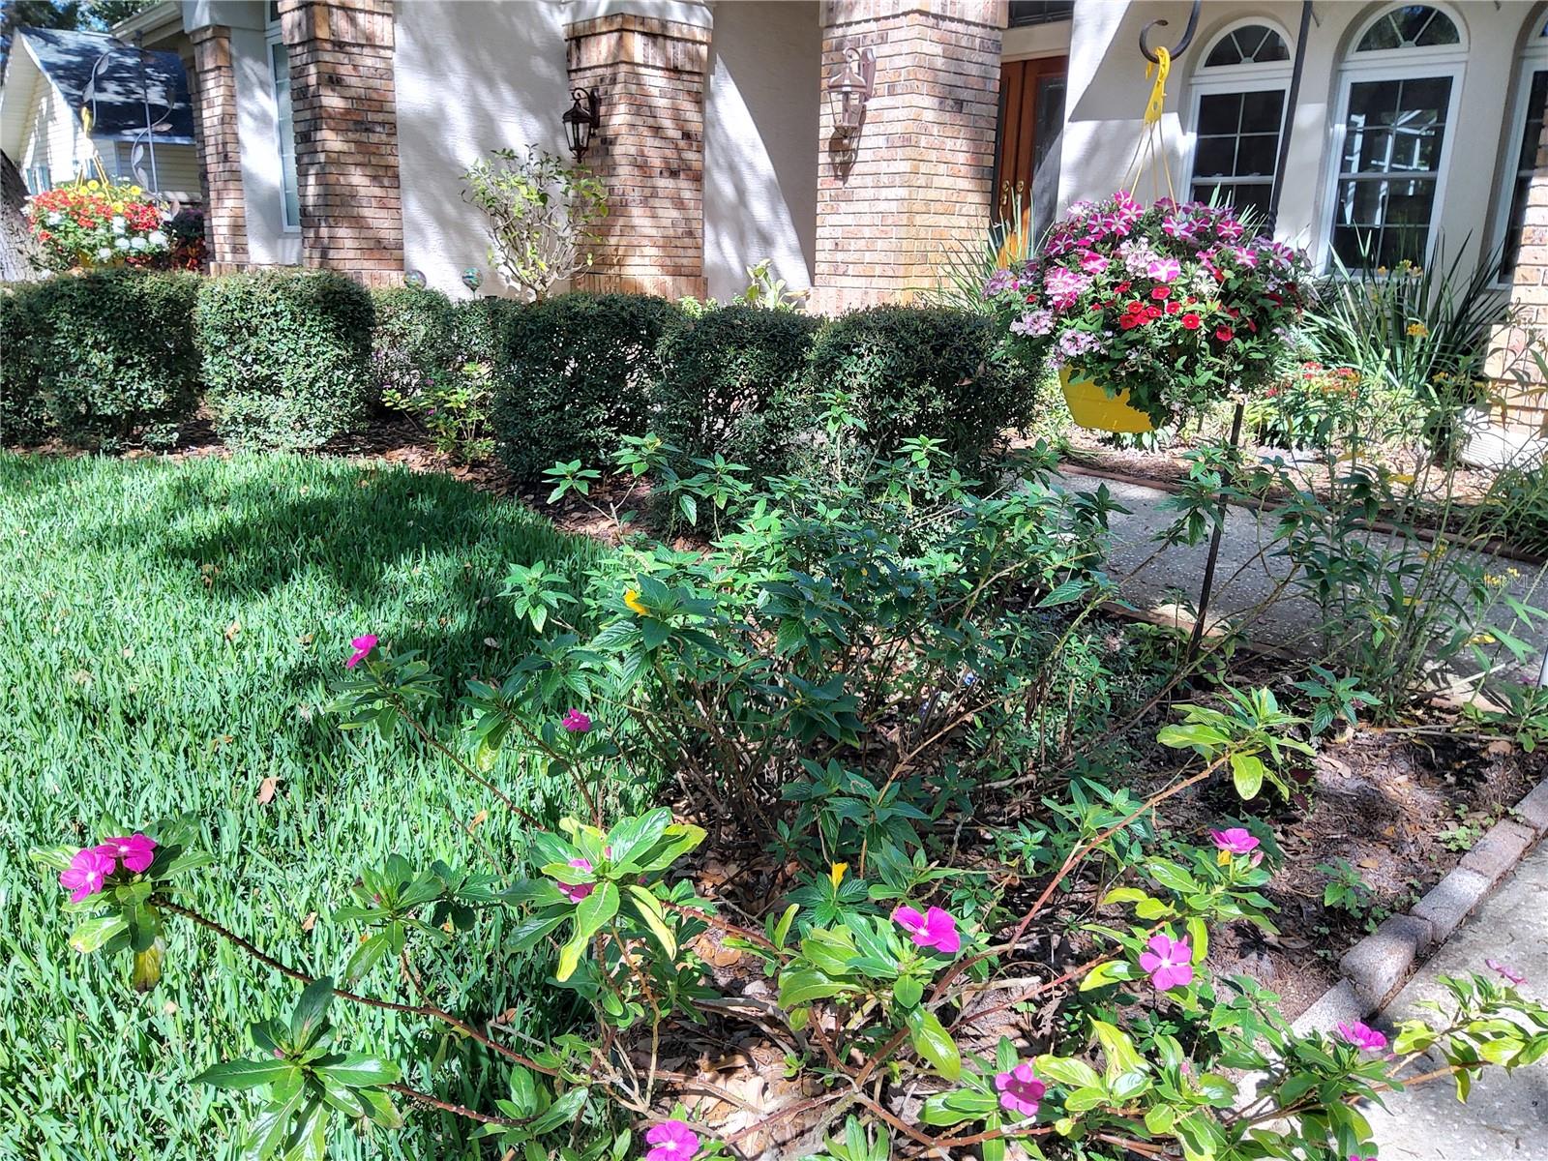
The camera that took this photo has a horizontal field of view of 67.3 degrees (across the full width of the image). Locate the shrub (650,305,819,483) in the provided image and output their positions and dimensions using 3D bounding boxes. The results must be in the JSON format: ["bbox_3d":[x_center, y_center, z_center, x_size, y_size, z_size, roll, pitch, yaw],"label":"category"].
[{"bbox_3d":[-0.139,-0.610,4.242,0.620,0.761,0.680,1,14,-1],"label":"shrub"}]

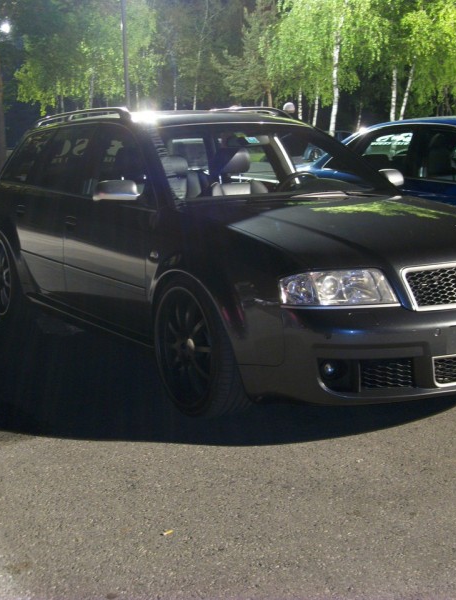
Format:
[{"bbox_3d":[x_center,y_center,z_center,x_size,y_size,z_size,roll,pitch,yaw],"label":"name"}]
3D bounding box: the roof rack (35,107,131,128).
[{"bbox_3d":[-0.947,-1.139,6.096,0.070,0.085,1.610,-6,11,-29],"label":"roof rack"}]

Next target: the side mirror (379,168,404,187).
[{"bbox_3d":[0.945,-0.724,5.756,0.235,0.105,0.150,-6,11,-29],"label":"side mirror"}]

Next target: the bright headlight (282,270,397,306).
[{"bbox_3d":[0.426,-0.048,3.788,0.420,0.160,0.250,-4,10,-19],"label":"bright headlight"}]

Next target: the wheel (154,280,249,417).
[{"bbox_3d":[-0.103,0.198,4.421,0.255,0.640,0.640,-6,11,-29],"label":"wheel"}]

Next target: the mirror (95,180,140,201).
[{"bbox_3d":[-0.559,-0.557,4.907,0.235,0.105,0.150,-6,11,-29],"label":"mirror"}]

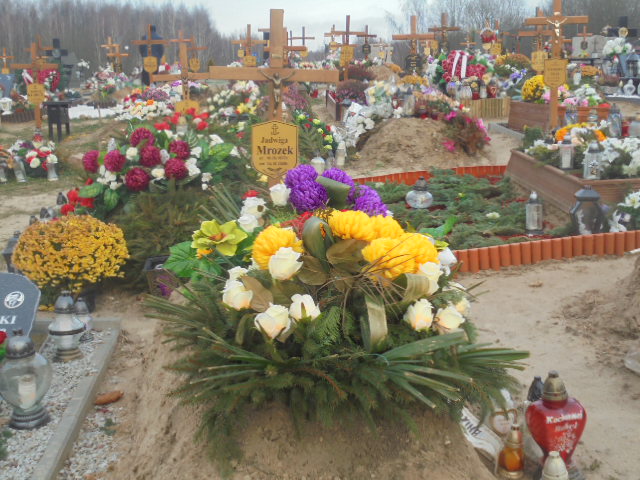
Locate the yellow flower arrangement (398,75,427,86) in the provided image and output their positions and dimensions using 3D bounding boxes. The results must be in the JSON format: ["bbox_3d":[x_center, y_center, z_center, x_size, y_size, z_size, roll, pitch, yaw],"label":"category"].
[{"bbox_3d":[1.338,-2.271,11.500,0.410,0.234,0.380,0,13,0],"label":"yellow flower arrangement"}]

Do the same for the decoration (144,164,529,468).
[{"bbox_3d":[0.056,0.201,2.550,1.080,0.600,0.900,-2,14,-3],"label":"decoration"}]

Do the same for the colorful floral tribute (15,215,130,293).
[{"bbox_3d":[-1.302,0.076,4.150,0.580,0.430,0.560,-2,14,0],"label":"colorful floral tribute"}]

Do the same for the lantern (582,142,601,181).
[{"bbox_3d":[2.117,-0.612,6.200,0.130,0.300,0.130,0,14,0],"label":"lantern"}]

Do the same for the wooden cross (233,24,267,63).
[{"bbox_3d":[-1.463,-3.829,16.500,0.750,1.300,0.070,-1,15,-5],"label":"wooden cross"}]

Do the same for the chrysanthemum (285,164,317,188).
[{"bbox_3d":[-0.065,-0.209,2.800,0.118,0.110,0.115,0,13,0],"label":"chrysanthemum"}]

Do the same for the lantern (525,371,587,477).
[{"bbox_3d":[0.628,0.497,2.120,0.145,0.319,0.095,-4,14,-17],"label":"lantern"}]

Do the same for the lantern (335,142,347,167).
[{"bbox_3d":[0.227,-0.936,8.600,0.115,0.275,0.115,0,14,0],"label":"lantern"}]

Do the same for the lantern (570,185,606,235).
[{"bbox_3d":[1.709,-0.170,5.050,0.220,0.356,0.220,0,13,0],"label":"lantern"}]

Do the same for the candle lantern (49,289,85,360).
[{"bbox_3d":[-1.084,0.363,3.400,0.152,0.305,0.152,0,14,0],"label":"candle lantern"}]

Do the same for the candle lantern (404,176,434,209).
[{"bbox_3d":[0.808,-0.388,6.500,0.225,0.265,0.225,-2,14,0],"label":"candle lantern"}]

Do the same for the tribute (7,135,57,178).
[{"bbox_3d":[-2.821,-0.828,7.800,0.500,0.439,0.400,-2,13,-8],"label":"tribute"}]

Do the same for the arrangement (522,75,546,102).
[{"bbox_3d":[2.859,-1.987,10.500,0.370,0.365,0.370,0,13,0],"label":"arrangement"}]

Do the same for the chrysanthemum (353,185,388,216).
[{"bbox_3d":[0.181,-0.142,2.850,0.130,0.118,0.130,-1,14,0],"label":"chrysanthemum"}]

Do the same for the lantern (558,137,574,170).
[{"bbox_3d":[2.108,-0.740,6.800,0.125,0.285,0.125,0,14,0],"label":"lantern"}]

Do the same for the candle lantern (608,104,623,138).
[{"bbox_3d":[3.048,-1.221,8.200,0.135,0.348,0.135,0,13,0],"label":"candle lantern"}]

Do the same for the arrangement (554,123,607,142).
[{"bbox_3d":[2.490,-1.018,7.600,0.490,0.203,0.300,0,13,0],"label":"arrangement"}]

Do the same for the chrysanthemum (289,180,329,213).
[{"bbox_3d":[-0.042,-0.159,2.900,0.145,0.120,0.140,-2,14,0],"label":"chrysanthemum"}]

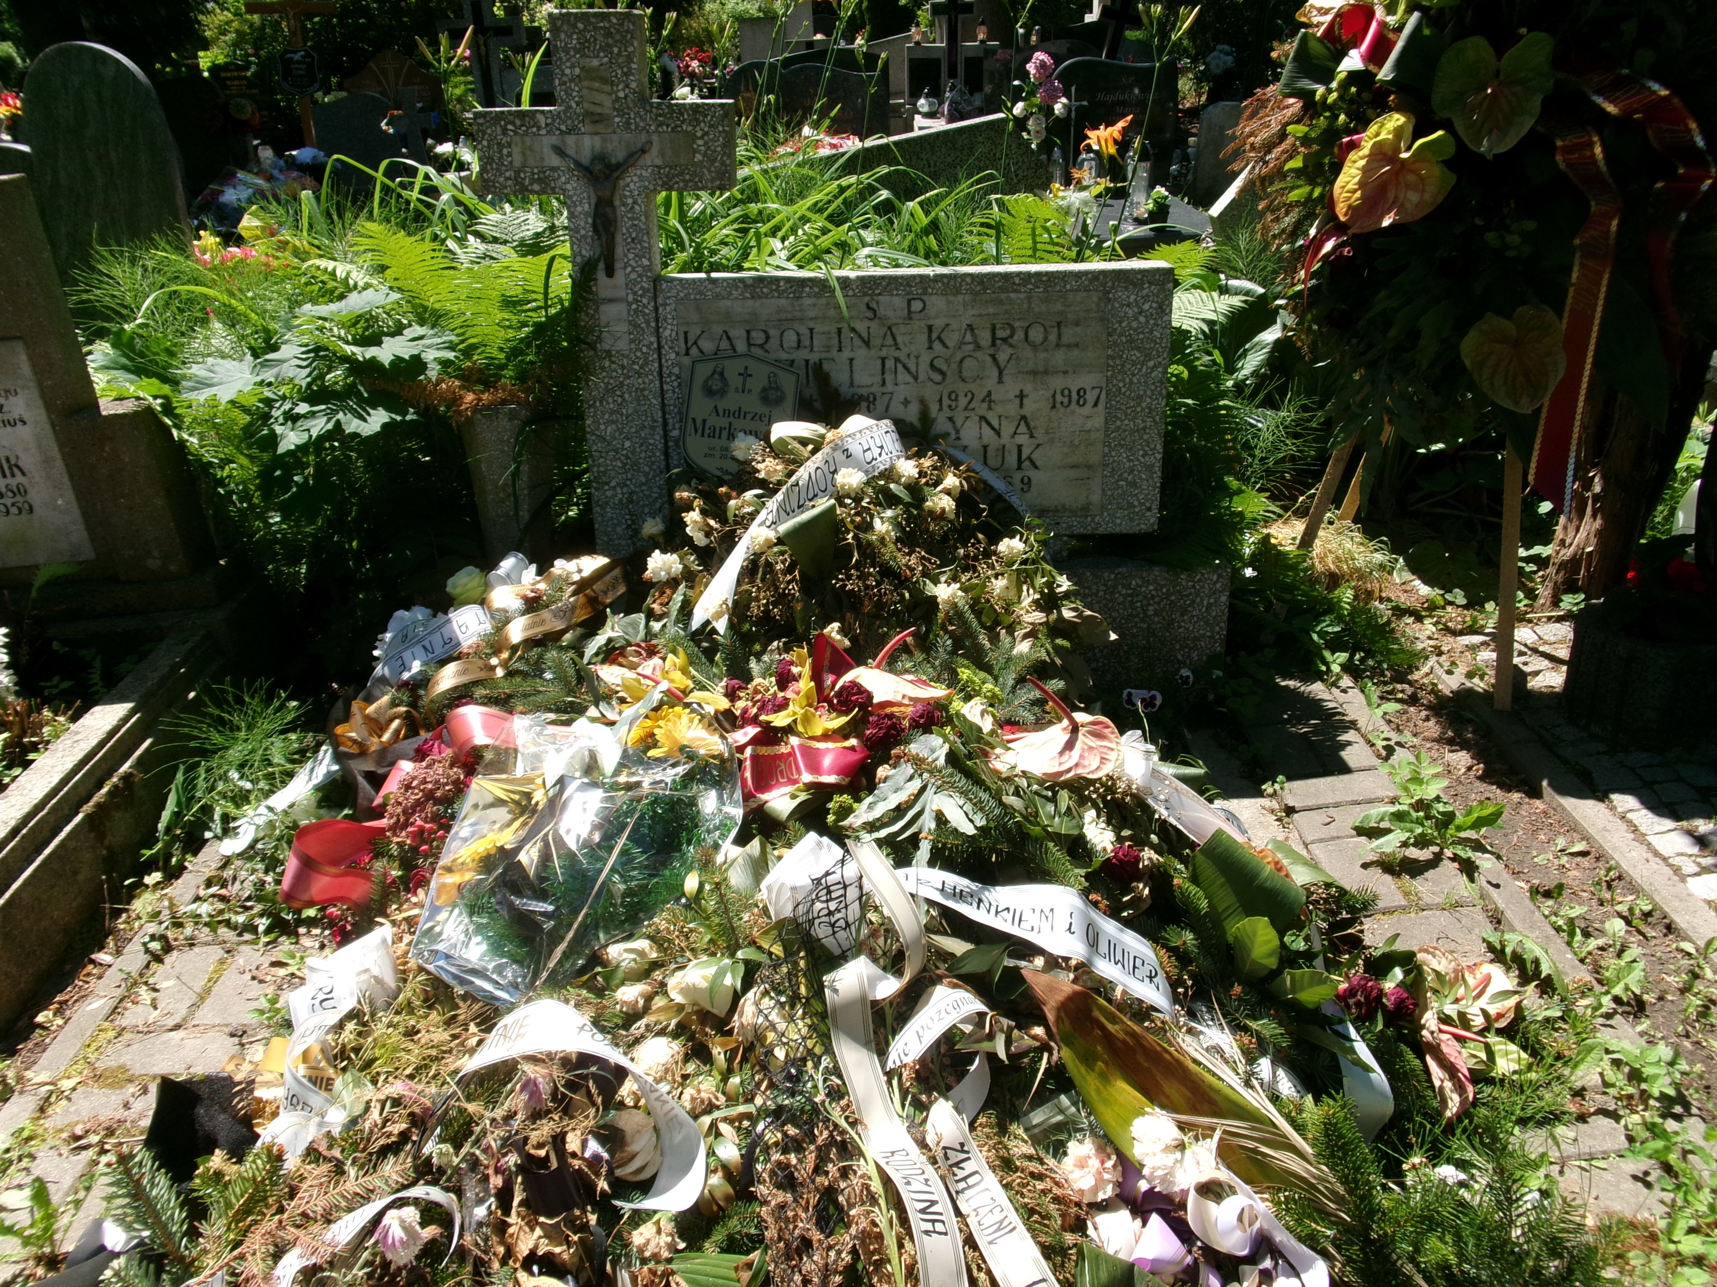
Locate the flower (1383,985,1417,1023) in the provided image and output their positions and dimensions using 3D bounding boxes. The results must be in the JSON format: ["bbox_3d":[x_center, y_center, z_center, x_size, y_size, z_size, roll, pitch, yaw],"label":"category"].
[{"bbox_3d":[0.665,0.444,1.707,0.043,0.043,0.043,-1,23,1],"label":"flower"}]

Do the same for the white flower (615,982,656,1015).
[{"bbox_3d":[-0.277,0.443,1.730,0.050,0.037,0.043,-5,22,-10],"label":"white flower"}]

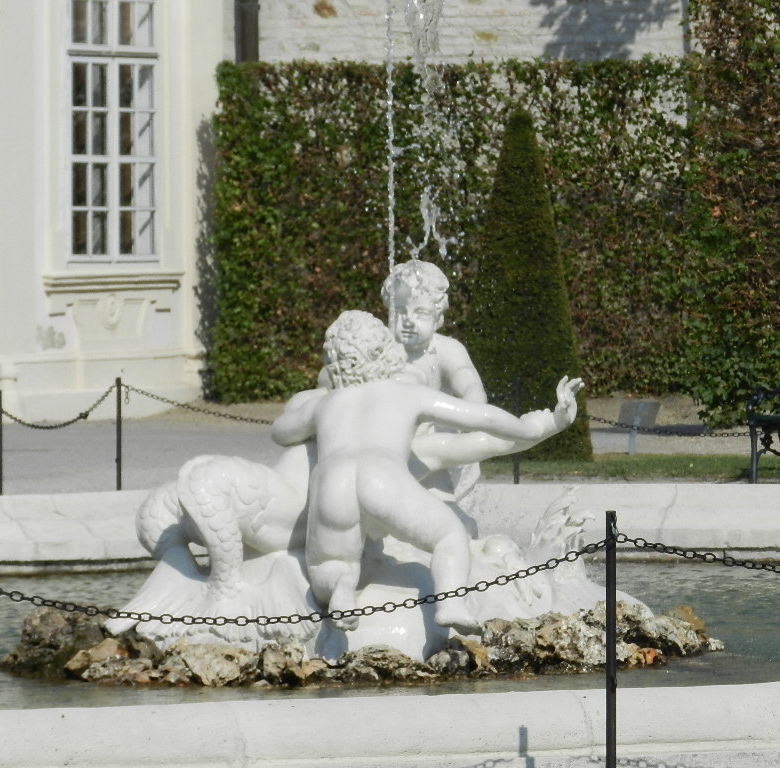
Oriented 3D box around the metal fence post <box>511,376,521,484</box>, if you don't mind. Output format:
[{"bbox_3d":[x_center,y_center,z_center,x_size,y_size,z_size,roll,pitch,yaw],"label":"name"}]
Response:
[{"bbox_3d":[0.680,0.330,41.800,0.028,0.730,0.028,0,1,0],"label":"metal fence post"}]

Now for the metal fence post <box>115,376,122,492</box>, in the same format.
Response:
[{"bbox_3d":[-1.464,0.333,42.000,0.028,0.730,0.028,0,1,0],"label":"metal fence post"}]

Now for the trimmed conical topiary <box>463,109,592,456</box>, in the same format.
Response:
[{"bbox_3d":[0.867,-0.643,50.500,0.900,2.291,0.900,0,1,0],"label":"trimmed conical topiary"}]

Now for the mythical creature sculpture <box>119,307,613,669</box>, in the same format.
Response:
[{"bbox_3d":[-0.081,0.357,30.700,2.071,1.446,1.350,0,1,0],"label":"mythical creature sculpture"}]

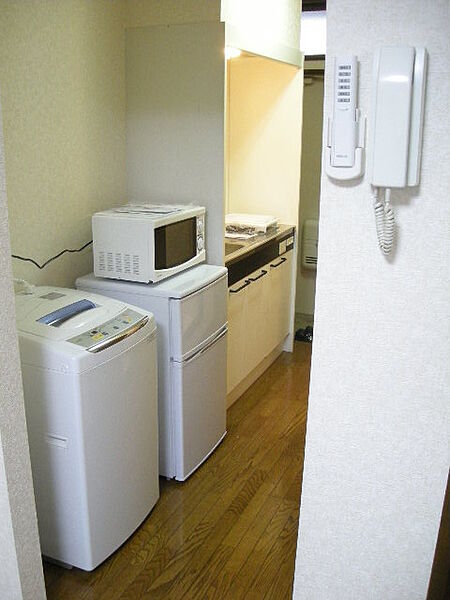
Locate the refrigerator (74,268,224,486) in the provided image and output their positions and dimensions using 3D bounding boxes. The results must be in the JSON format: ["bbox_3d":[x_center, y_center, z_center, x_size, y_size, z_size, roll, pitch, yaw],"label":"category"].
[{"bbox_3d":[-0.297,0.301,2.766,0.515,0.850,0.483,8,18,22],"label":"refrigerator"}]

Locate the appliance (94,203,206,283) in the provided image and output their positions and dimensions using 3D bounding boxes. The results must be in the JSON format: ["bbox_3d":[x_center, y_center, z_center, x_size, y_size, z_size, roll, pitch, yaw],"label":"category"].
[{"bbox_3d":[-0.318,-0.255,2.649,0.300,0.268,0.465,8,18,22],"label":"appliance"}]

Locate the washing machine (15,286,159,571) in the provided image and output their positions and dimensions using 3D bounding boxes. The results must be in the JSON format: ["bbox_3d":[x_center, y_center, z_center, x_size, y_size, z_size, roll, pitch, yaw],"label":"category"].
[{"bbox_3d":[-0.573,0.444,2.247,0.540,0.865,0.495,8,18,22],"label":"washing machine"}]

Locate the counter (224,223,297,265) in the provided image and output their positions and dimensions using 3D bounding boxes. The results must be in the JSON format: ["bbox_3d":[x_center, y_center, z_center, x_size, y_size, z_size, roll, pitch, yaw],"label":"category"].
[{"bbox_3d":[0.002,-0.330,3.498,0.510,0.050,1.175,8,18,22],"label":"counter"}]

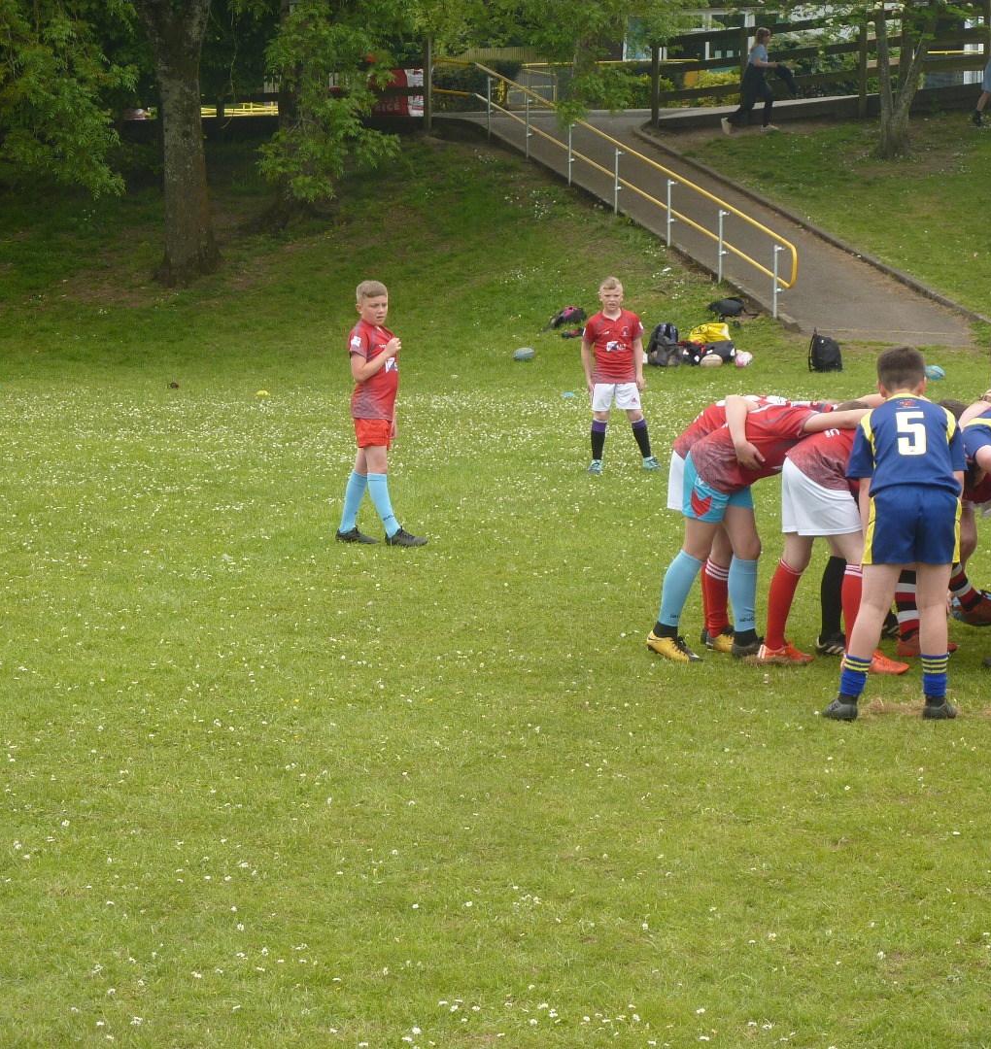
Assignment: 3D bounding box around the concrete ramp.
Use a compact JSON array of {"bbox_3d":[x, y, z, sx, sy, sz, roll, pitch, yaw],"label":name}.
[{"bbox_3d":[3.044,-4.447,52.219,2.800,3.300,15.200,-1,5,-16],"label":"concrete ramp"}]

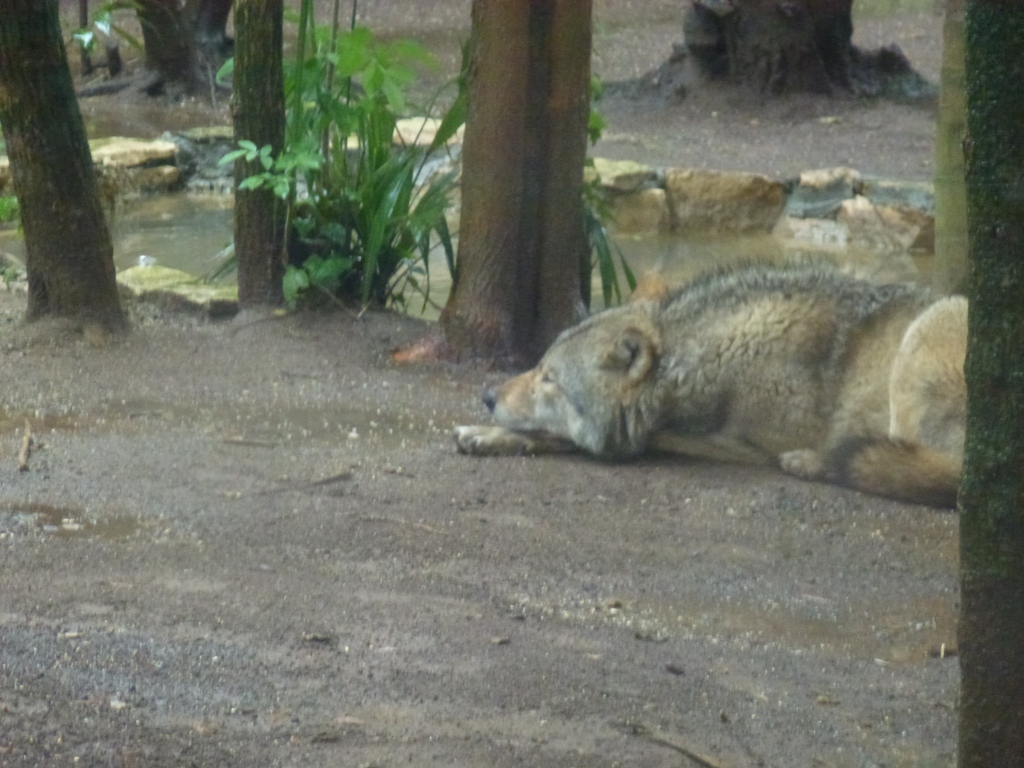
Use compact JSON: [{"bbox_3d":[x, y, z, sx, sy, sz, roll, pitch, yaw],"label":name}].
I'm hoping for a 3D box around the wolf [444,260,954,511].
[{"bbox_3d":[0.407,-0.004,13.800,1.050,0.330,0.460,3,8,18],"label":"wolf"}]

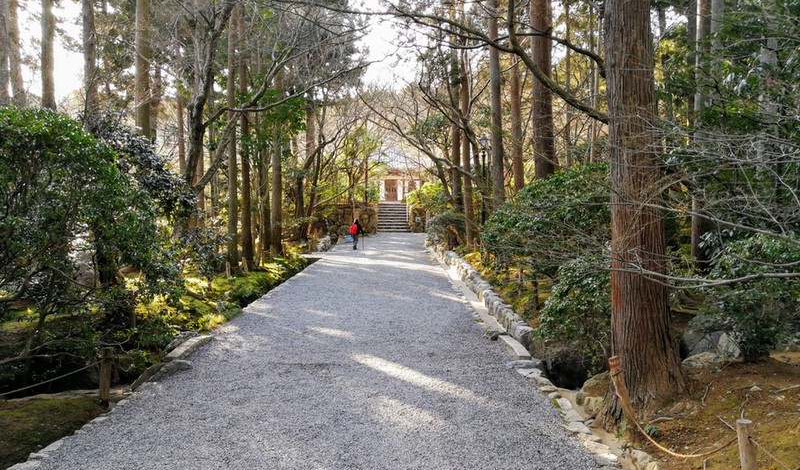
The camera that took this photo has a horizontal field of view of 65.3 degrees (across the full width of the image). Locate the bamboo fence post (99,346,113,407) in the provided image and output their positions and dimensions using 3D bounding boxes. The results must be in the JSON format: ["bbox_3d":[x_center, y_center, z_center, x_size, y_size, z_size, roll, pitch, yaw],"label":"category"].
[{"bbox_3d":[-2.661,1.288,5.650,0.100,0.530,0.100,4,2,0],"label":"bamboo fence post"}]

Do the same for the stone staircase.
[{"bbox_3d":[-0.447,-1.215,46.500,2.450,2.050,3.500,0,2,-1],"label":"stone staircase"}]

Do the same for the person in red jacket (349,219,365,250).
[{"bbox_3d":[-2.181,-0.010,31.500,0.600,1.570,0.480,1,2,29],"label":"person in red jacket"}]

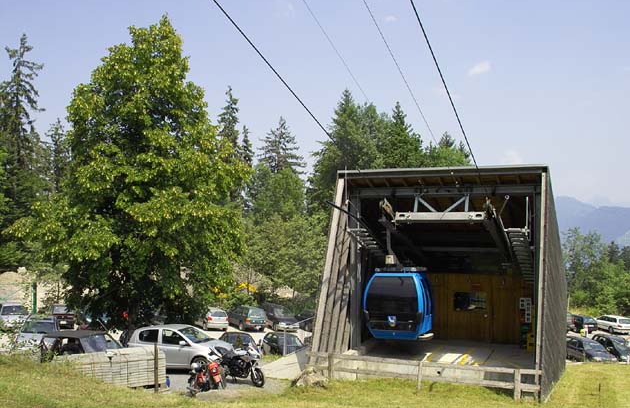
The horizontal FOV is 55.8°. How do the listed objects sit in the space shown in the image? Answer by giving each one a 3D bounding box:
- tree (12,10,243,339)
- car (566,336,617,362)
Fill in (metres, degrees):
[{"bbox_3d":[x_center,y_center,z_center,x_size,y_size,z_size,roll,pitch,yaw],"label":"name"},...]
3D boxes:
[{"bbox_3d":[-8.158,-0.800,25.682,10.400,14.800,10.000,0,-2,0],"label":"tree"},{"bbox_3d":[16.250,8.600,36.200,1.720,1.430,4.300,0,-4,-7],"label":"car"}]

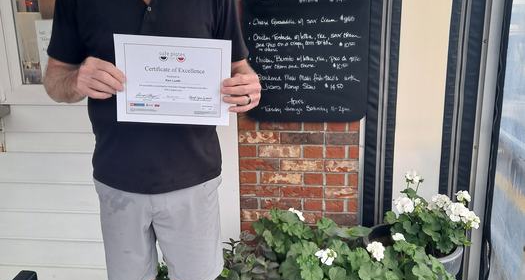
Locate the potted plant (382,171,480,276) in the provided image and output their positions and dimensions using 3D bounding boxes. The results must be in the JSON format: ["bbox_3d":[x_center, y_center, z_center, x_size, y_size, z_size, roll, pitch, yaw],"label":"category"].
[{"bbox_3d":[0.628,0.491,2.030,0.440,0.765,0.420,1,15,7],"label":"potted plant"}]

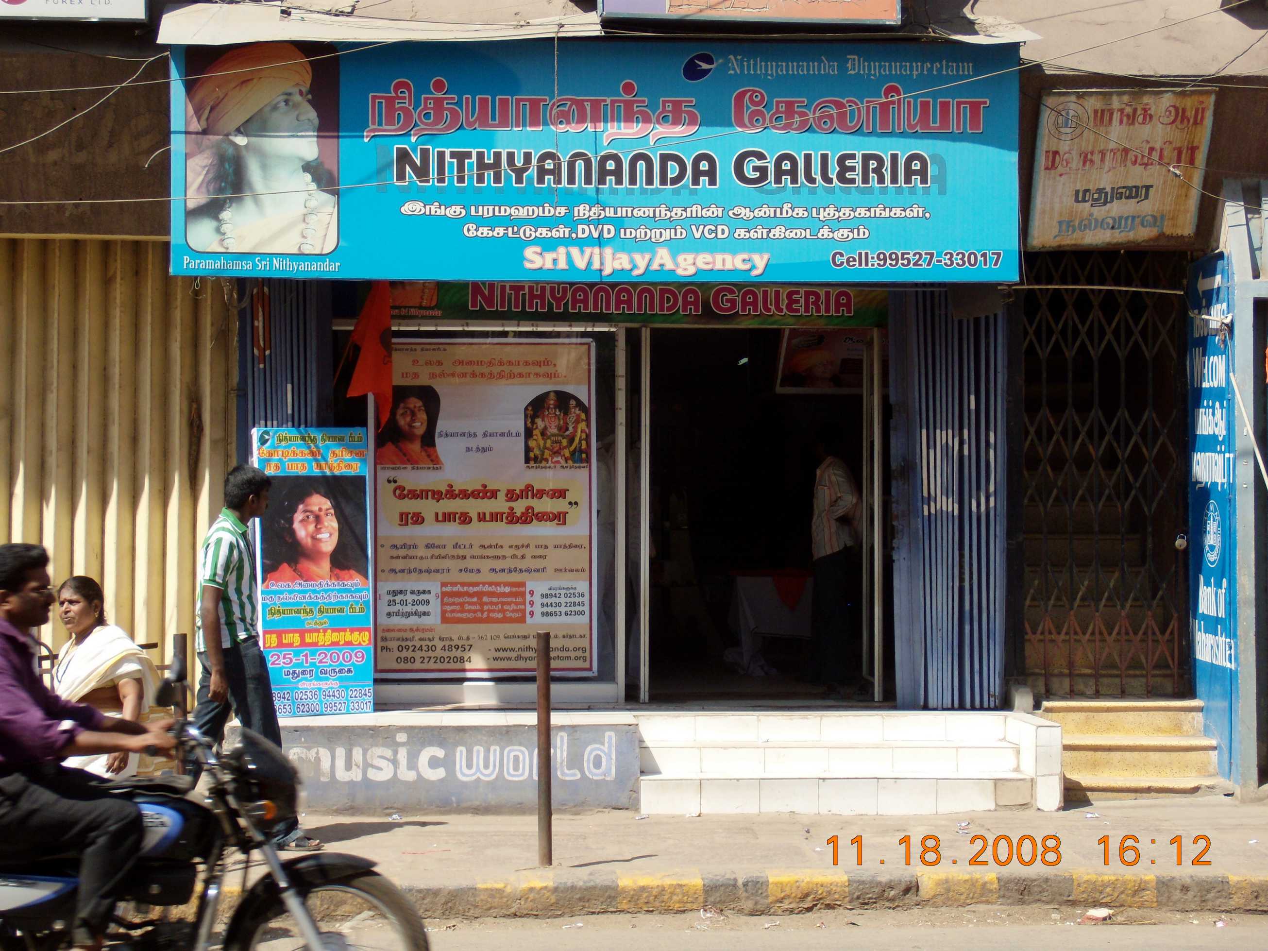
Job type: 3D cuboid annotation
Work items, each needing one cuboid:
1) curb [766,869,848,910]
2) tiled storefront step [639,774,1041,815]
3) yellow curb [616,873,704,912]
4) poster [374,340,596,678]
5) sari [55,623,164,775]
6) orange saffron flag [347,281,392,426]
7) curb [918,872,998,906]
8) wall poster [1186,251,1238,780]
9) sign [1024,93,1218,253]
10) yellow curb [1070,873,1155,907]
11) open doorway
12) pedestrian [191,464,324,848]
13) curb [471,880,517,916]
[{"bbox_3d":[0.726,1.761,10.700,0.345,0.125,0.200,0,-1,-3],"label":"curb"},{"bbox_3d":[0.982,1.539,12.245,1.897,0.173,0.290,0,-1,-1],"label":"tiled storefront step"},{"bbox_3d":[0.102,1.760,10.670,0.369,0.124,0.200,0,-1,-3],"label":"yellow curb"},{"bbox_3d":[-0.804,0.182,13.680,1.200,1.820,0.030,0,-1,-2],"label":"poster"},{"bbox_3d":[-2.120,1.170,10.200,0.420,1.120,0.340,-1,-1,41],"label":"sari"},{"bbox_3d":[-1.311,-0.637,12.550,0.240,0.820,0.120,0,-1,-1],"label":"orange saffron flag"},{"bbox_3d":[1.360,1.751,10.750,0.338,0.129,0.200,0,-1,-3],"label":"curb"},{"bbox_3d":[3.170,0.225,13.820,0.040,2.760,0.840,0,-1,-2],"label":"wall poster"},{"bbox_3d":[2.391,-1.499,12.400,0.860,0.790,0.050,-1,23,-7],"label":"sign"},{"bbox_3d":[2.035,1.755,10.750,0.360,0.130,0.200,0,-1,-2],"label":"yellow curb"},{"bbox_3d":[0.720,0.218,13.750,1.360,2.040,0.160,0,-1,-2],"label":"open doorway"},{"bbox_3d":[-1.720,0.827,11.500,0.600,1.730,0.480,0,-1,6],"label":"pedestrian"},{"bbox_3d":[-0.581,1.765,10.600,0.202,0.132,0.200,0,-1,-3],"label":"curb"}]

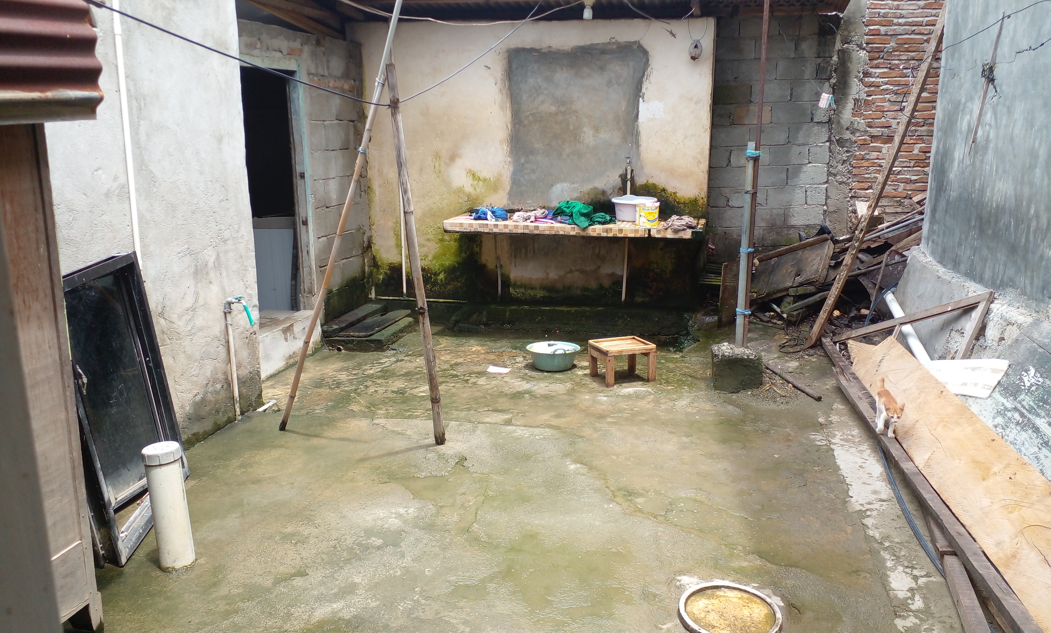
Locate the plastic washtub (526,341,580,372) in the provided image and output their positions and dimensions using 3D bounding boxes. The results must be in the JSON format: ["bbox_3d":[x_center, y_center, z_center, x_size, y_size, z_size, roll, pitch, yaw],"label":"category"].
[{"bbox_3d":[0.190,0.272,5.510,0.362,0.133,0.362,0,12,0],"label":"plastic washtub"}]

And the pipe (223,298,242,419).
[{"bbox_3d":[-1.515,0.215,4.245,0.050,0.645,0.040,-1,13,-5],"label":"pipe"}]

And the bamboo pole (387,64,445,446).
[{"bbox_3d":[-0.506,-0.239,3.857,0.048,1.815,0.048,-5,16,1],"label":"bamboo pole"}]

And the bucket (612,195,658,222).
[{"bbox_3d":[0.772,-0.766,5.796,0.315,0.165,0.315,3,13,12],"label":"bucket"}]

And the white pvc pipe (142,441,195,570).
[{"bbox_3d":[-1.216,0.650,2.805,0.125,0.440,0.125,1,13,12],"label":"white pvc pipe"}]

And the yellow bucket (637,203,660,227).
[{"bbox_3d":[0.826,-0.690,5.494,0.150,0.152,0.150,2,13,8],"label":"yellow bucket"}]

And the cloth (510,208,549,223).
[{"bbox_3d":[0.035,-0.721,5.791,0.260,0.080,0.200,3,13,12],"label":"cloth"}]

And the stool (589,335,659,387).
[{"bbox_3d":[0.612,0.286,5.200,0.332,0.232,0.275,-4,12,-20],"label":"stool"}]

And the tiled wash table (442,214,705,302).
[{"bbox_3d":[0.359,-0.397,5.833,1.760,0.570,0.620,3,13,12],"label":"tiled wash table"}]

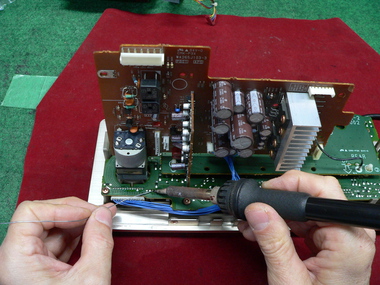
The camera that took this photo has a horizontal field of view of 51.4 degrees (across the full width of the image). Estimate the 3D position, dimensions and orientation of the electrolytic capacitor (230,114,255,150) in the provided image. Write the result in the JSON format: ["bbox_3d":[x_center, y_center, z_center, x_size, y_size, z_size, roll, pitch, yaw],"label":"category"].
[{"bbox_3d":[0.040,-0.010,0.308,0.017,0.017,0.027,1,53,-2],"label":"electrolytic capacitor"}]

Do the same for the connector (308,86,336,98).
[{"bbox_3d":[0.097,-0.037,0.290,0.017,0.006,0.006,1,53,-2],"label":"connector"}]

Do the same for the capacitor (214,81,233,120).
[{"bbox_3d":[0.024,-0.030,0.283,0.013,0.013,0.024,1,53,-2],"label":"capacitor"}]

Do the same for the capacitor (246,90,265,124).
[{"bbox_3d":[0.048,-0.026,0.291,0.012,0.012,0.021,1,53,-2],"label":"capacitor"}]

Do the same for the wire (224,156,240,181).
[{"bbox_3d":[0.036,0.022,0.338,0.013,0.011,0.021,1,53,-2],"label":"wire"}]

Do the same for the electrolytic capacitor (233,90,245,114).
[{"bbox_3d":[0.036,-0.030,0.291,0.008,0.008,0.015,1,53,-2],"label":"electrolytic capacitor"}]

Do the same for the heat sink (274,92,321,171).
[{"bbox_3d":[0.081,-0.007,0.308,0.019,0.058,0.032,1,53,-2],"label":"heat sink"}]

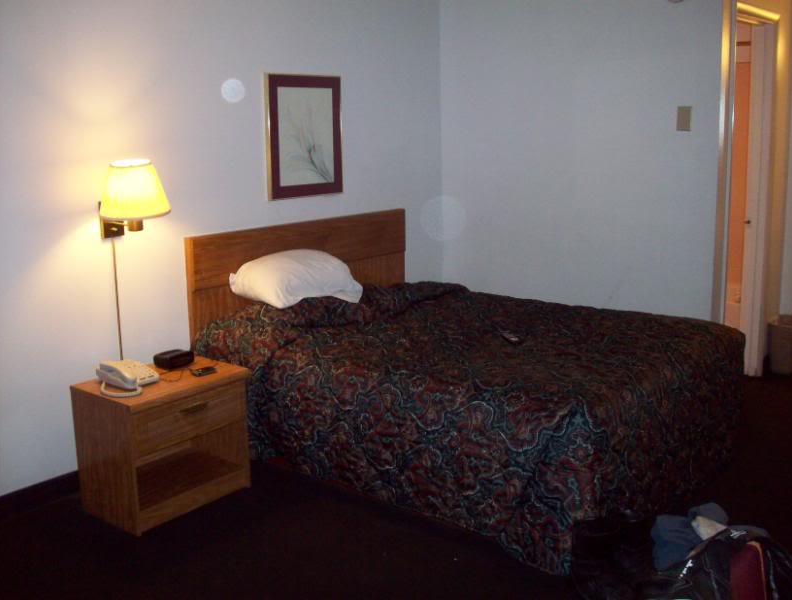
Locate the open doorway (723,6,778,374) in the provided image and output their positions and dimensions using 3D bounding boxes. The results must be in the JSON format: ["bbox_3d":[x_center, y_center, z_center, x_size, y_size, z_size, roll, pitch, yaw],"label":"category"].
[{"bbox_3d":[1.905,-0.504,4.784,0.120,2.103,0.915,7,13,38],"label":"open doorway"}]

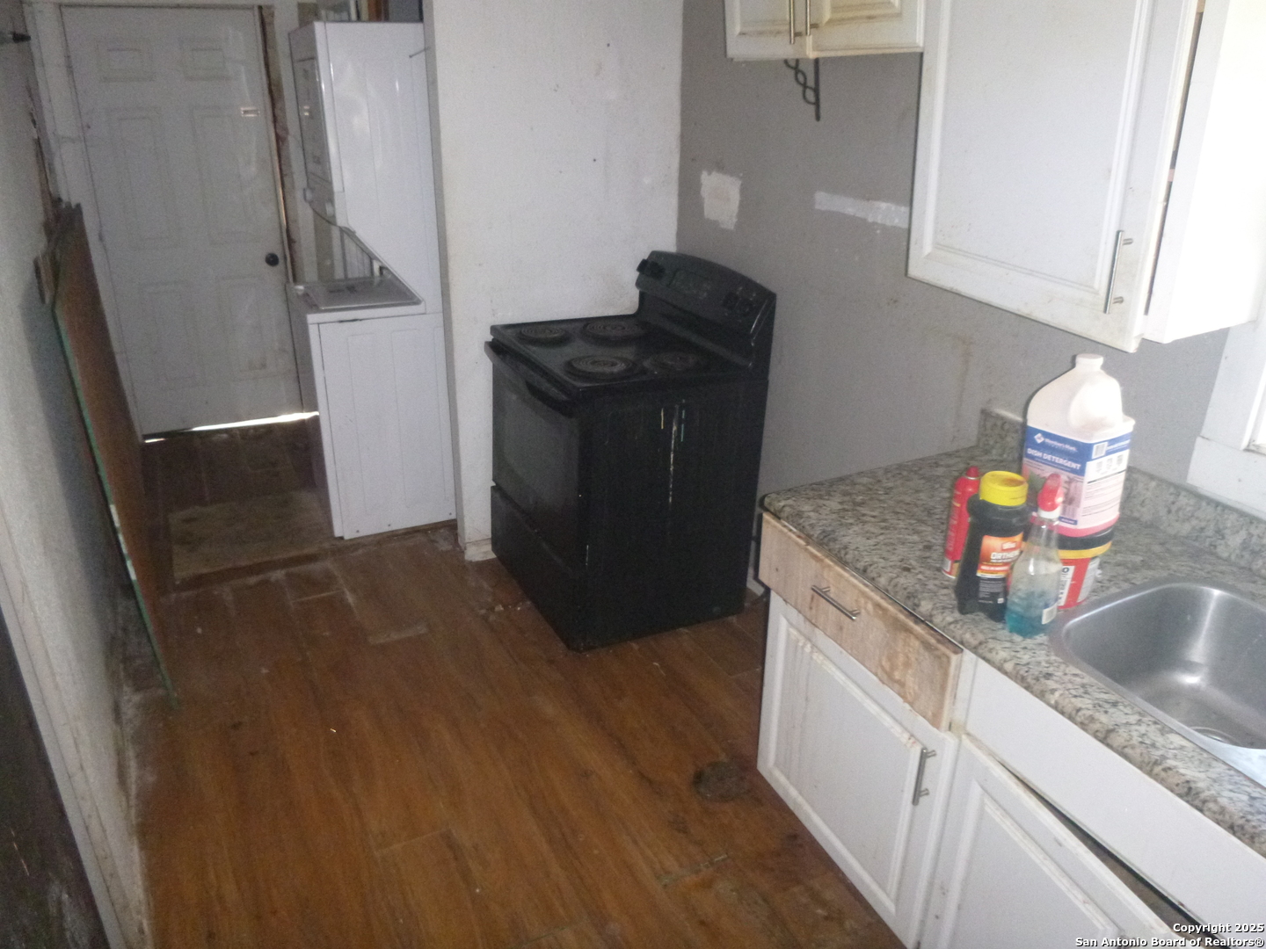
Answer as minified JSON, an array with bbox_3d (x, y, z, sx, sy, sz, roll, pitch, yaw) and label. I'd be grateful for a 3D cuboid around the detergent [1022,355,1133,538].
[{"bbox_3d":[0.743,-0.056,1.524,0.120,0.290,0.122,-15,25,-30],"label":"detergent"}]

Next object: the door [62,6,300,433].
[{"bbox_3d":[-2.202,-1.224,4.608,0.810,2.030,0.045,-11,26,-28],"label":"door"}]

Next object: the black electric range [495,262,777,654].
[{"bbox_3d":[-0.061,-0.136,3.227,0.700,1.170,0.760,-10,26,-25],"label":"black electric range"}]

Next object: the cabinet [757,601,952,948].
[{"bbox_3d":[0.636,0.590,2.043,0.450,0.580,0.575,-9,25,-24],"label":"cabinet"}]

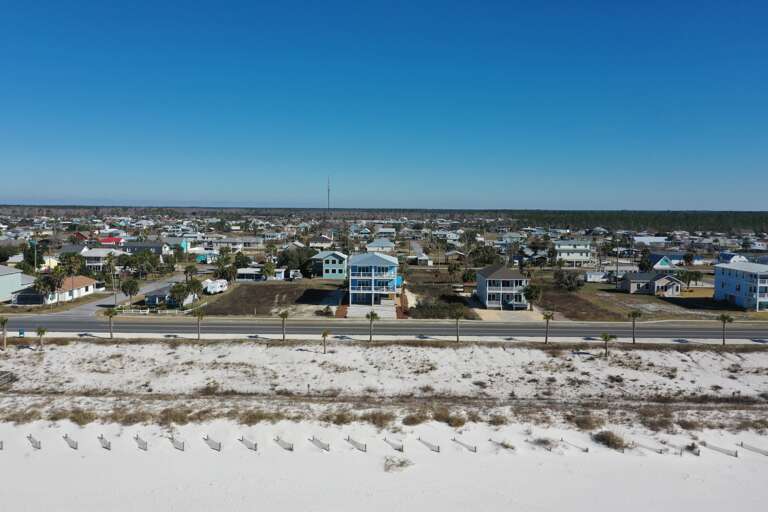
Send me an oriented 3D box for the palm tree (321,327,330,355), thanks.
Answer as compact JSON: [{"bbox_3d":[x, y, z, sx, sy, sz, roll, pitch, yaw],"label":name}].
[{"bbox_3d":[-9.139,13.465,93.715,1.340,4.050,1.670,0,5,0],"label":"palm tree"}]

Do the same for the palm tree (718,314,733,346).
[{"bbox_3d":[57.841,12.502,100.870,2.660,5.310,2.330,0,5,0],"label":"palm tree"}]

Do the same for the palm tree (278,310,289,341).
[{"bbox_3d":[-17.067,11.912,101.603,1.620,5.130,1.810,0,5,0],"label":"palm tree"}]

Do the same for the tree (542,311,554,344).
[{"bbox_3d":[27.834,12.083,100.812,1.730,5.660,1.860,0,5,0],"label":"tree"}]

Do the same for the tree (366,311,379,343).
[{"bbox_3d":[-1.823,11.964,101.320,2.160,5.330,2.080,0,5,0],"label":"tree"}]

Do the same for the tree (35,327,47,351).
[{"bbox_3d":[-54.276,13.129,94.401,1.820,3.870,1.910,0,5,0],"label":"tree"}]

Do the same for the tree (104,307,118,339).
[{"bbox_3d":[-46.646,11.554,102.040,2.260,5.290,2.130,0,5,0],"label":"tree"}]

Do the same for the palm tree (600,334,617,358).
[{"bbox_3d":[35.252,13.906,93.358,2.580,3.950,2.290,0,5,0],"label":"palm tree"}]

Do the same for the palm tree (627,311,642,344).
[{"bbox_3d":[42.677,12.103,101.267,2.310,5.790,2.160,0,5,0],"label":"palm tree"}]

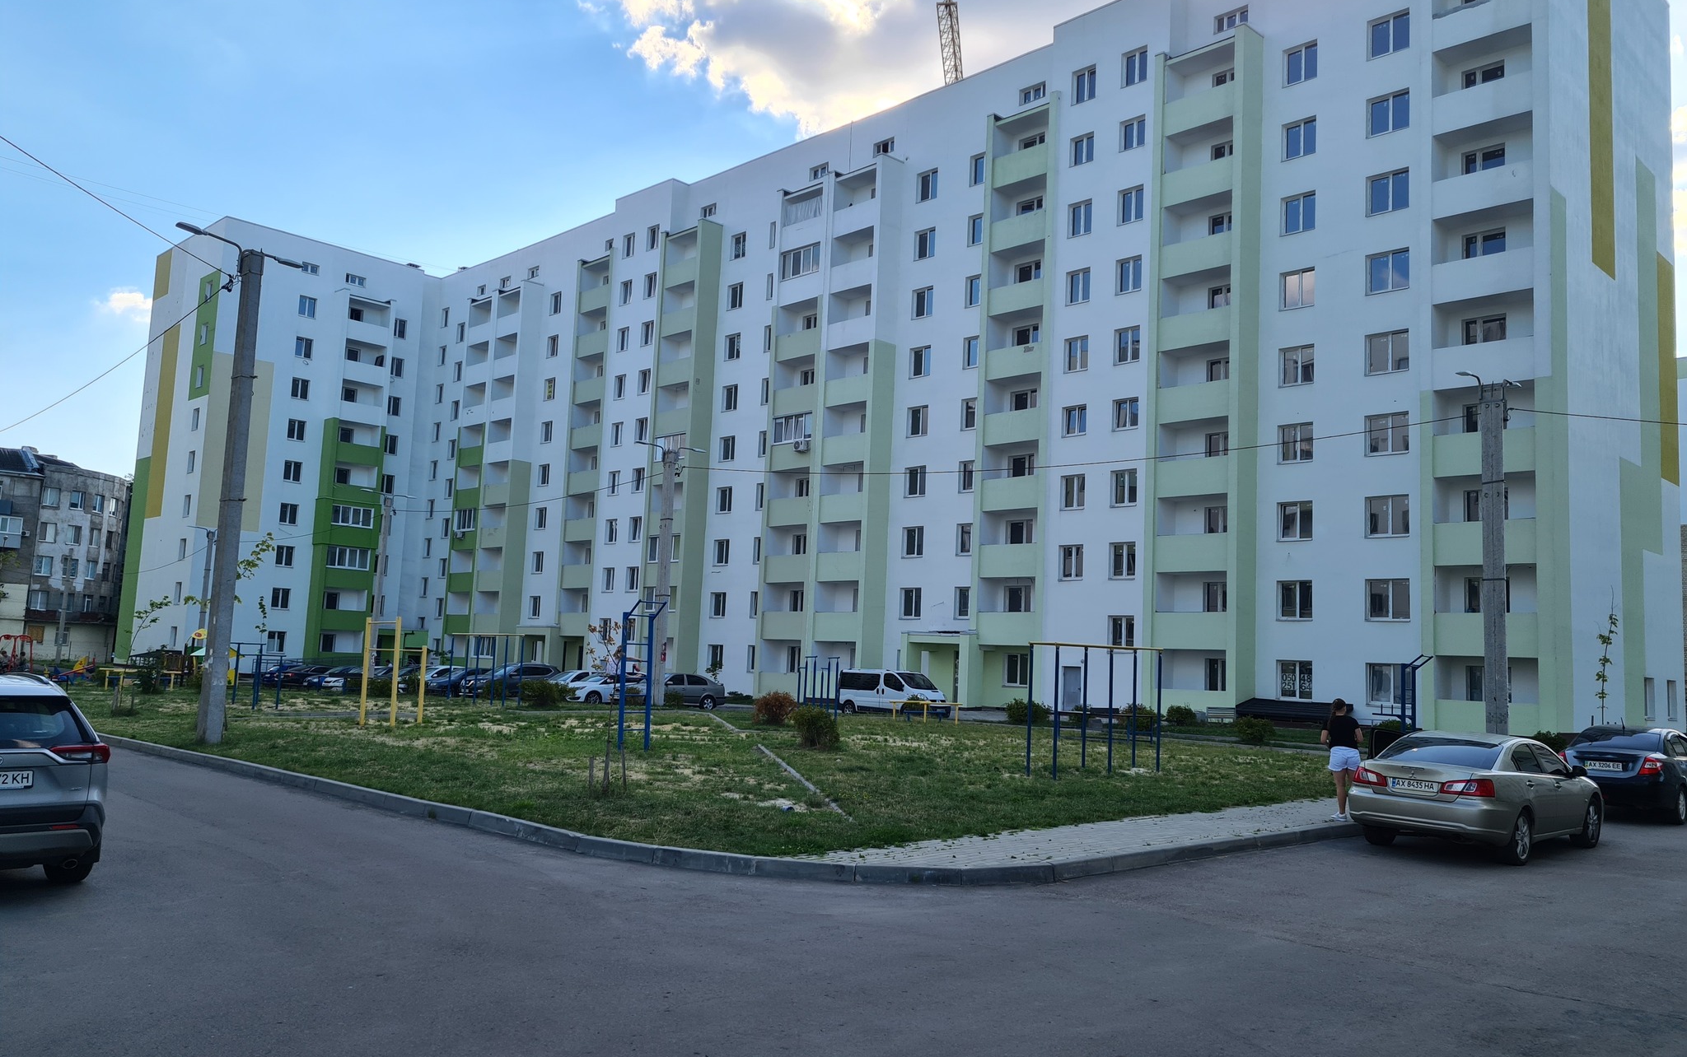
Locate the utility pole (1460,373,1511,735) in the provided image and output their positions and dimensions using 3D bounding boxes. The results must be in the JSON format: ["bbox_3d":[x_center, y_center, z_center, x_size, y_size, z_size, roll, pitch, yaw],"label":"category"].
[{"bbox_3d":[15.058,0.924,29.272,1.200,9.220,0.500,6,-6,-30],"label":"utility pole"}]

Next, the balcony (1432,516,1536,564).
[{"bbox_3d":[21.310,0.540,41.736,1.200,1.428,3.197,8,-8,-44],"label":"balcony"}]

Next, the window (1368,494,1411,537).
[{"bbox_3d":[18.595,-0.387,43.220,0.183,1.391,1.498,8,-7,-43],"label":"window"}]

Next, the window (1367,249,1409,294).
[{"bbox_3d":[19.084,-8.957,44.311,0.170,1.401,1.482,8,-8,-43],"label":"window"}]

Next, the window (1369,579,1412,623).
[{"bbox_3d":[19.238,2.512,44.659,0.150,1.421,1.551,8,-8,-44],"label":"window"}]

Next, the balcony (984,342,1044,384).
[{"bbox_3d":[7.756,-7.006,54.346,1.374,1.307,2.939,8,-7,-43],"label":"balcony"}]

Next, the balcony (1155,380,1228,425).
[{"bbox_3d":[13.659,-4.670,48.131,1.300,1.362,2.973,8,-8,-43],"label":"balcony"}]

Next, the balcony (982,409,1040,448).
[{"bbox_3d":[7.649,-4.265,54.443,1.300,1.362,2.994,8,-8,-43],"label":"balcony"}]

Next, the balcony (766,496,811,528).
[{"bbox_3d":[-2.362,-0.759,64.824,1.200,1.382,3.009,8,-8,-43],"label":"balcony"}]

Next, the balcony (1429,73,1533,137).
[{"bbox_3d":[21.124,-13.637,41.425,1.374,1.346,3.035,8,-7,-43],"label":"balcony"}]

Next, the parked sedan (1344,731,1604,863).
[{"bbox_3d":[8.329,3.389,16.466,1.840,1.470,4.830,-3,-8,45],"label":"parked sedan"}]

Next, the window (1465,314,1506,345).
[{"bbox_3d":[21.077,-6.230,41.594,0.183,1.425,1.364,8,-7,-43],"label":"window"}]

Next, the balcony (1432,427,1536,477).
[{"bbox_3d":[20.682,-2.319,40.456,1.200,1.382,3.030,8,-8,-43],"label":"balcony"}]

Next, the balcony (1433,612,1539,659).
[{"bbox_3d":[20.424,3.403,39.846,1.200,1.382,3.030,8,-8,-43],"label":"balcony"}]

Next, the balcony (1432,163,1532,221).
[{"bbox_3d":[21.034,-10.848,41.278,1.300,1.362,3.063,8,-8,-43],"label":"balcony"}]

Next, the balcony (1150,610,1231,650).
[{"bbox_3d":[13.271,3.878,47.323,1.200,1.382,2.964,8,-8,-43],"label":"balcony"}]

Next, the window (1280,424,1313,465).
[{"bbox_3d":[17.062,-3.183,47.691,0.150,1.431,1.363,8,-8,-44],"label":"window"}]

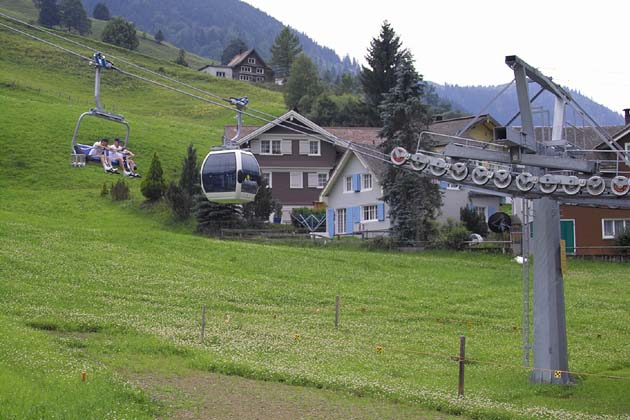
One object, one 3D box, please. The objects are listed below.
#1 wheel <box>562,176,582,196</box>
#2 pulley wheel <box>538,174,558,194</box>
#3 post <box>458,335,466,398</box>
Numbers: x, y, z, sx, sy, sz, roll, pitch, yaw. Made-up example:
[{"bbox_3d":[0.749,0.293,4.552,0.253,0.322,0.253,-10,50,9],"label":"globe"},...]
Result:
[{"bbox_3d":[7.102,-0.665,26.080,0.520,0.520,0.120,-2,-4,25],"label":"wheel"},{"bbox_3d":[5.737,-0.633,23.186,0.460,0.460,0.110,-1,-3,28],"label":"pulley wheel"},{"bbox_3d":[3.793,4.025,24.300,0.115,1.600,0.115,2,-4,0],"label":"post"}]

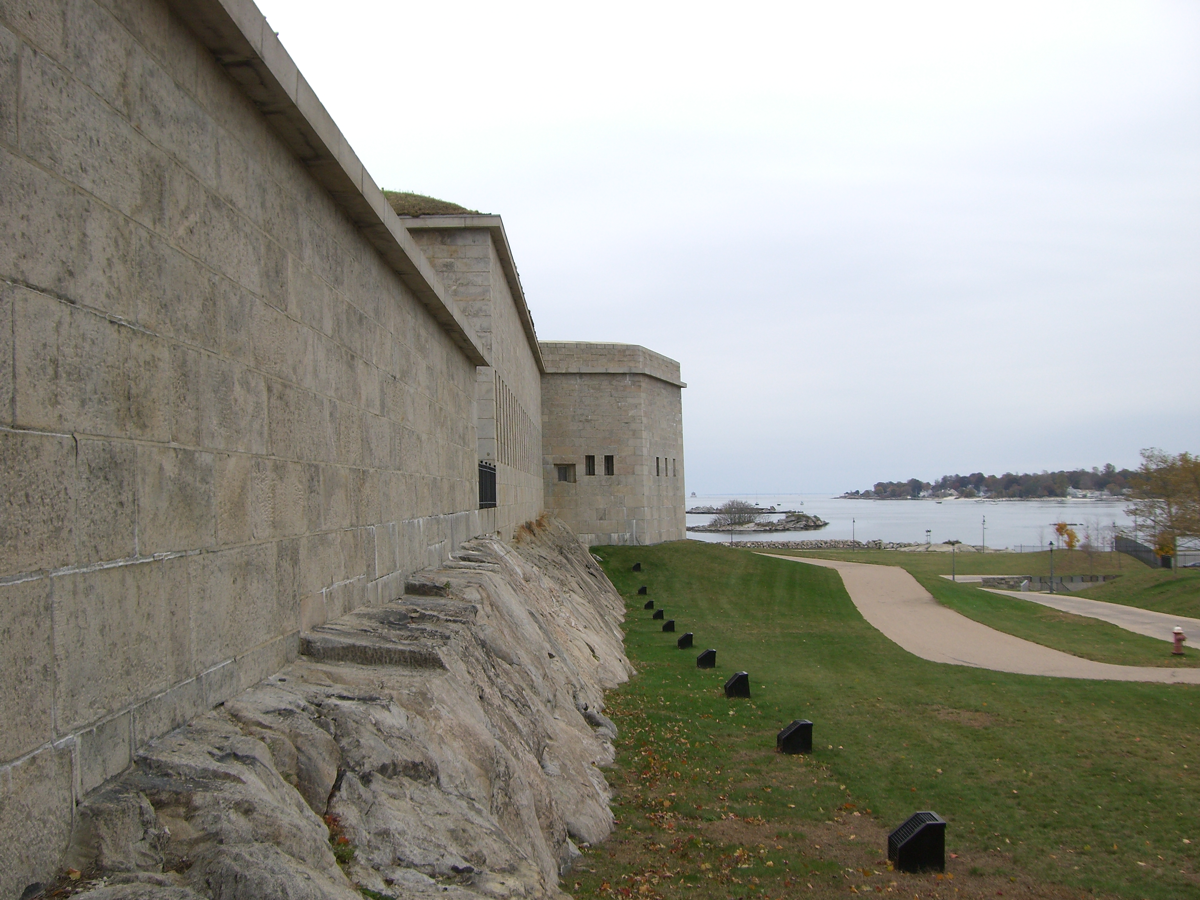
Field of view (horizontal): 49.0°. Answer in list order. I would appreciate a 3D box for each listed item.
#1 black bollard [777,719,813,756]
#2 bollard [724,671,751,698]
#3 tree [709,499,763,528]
[{"bbox_3d":[3.027,4.440,20.400,0.460,0.470,0.430,0,-2,-4],"label":"black bollard"},{"bbox_3d":[2.878,4.911,27.600,0.460,0.470,0.430,0,-2,-4],"label":"bollard"},{"bbox_3d":[40.903,19.116,395.000,15.500,8.600,13.000,0,-2,0],"label":"tree"}]

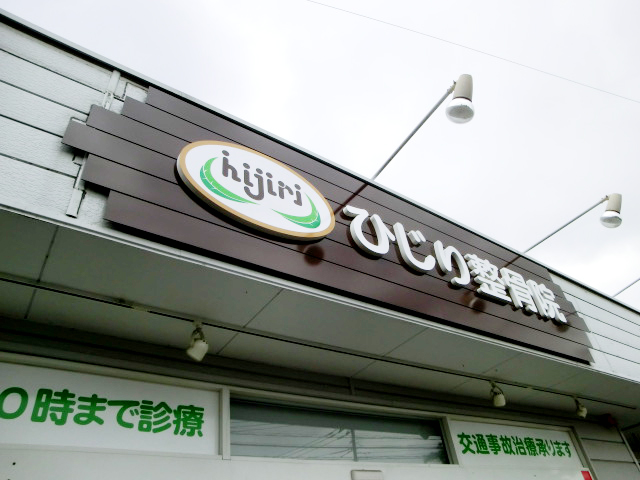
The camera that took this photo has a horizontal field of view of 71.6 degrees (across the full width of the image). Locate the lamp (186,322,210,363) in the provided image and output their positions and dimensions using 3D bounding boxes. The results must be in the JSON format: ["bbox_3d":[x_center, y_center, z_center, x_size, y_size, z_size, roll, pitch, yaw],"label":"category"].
[{"bbox_3d":[-0.561,0.471,2.031,0.100,0.165,0.085,-35,-46,29],"label":"lamp"}]

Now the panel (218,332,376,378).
[{"bbox_3d":[-0.102,0.654,2.492,0.911,0.020,0.239,20,-47,-30],"label":"panel"}]

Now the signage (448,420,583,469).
[{"bbox_3d":[1.582,1.609,3.421,1.643,0.298,0.020,20,-47,-30],"label":"signage"}]

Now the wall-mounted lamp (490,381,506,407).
[{"bbox_3d":[1.299,1.117,3.197,0.085,0.165,0.100,9,-42,-20],"label":"wall-mounted lamp"}]

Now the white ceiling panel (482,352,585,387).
[{"bbox_3d":[1.542,0.937,3.146,0.819,0.020,0.322,20,-47,-30],"label":"white ceiling panel"}]

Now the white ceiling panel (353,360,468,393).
[{"bbox_3d":[0.633,0.918,2.952,0.904,0.020,0.211,20,-47,-30],"label":"white ceiling panel"}]

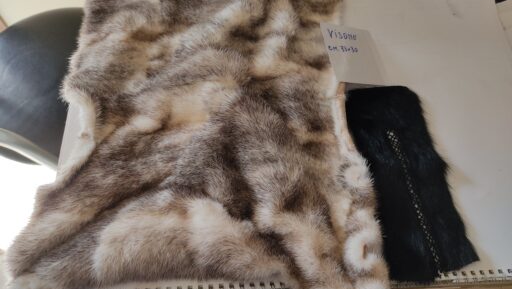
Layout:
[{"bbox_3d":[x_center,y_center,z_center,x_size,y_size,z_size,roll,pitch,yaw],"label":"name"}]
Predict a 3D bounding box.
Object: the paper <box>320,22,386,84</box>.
[{"bbox_3d":[0.102,-0.094,0.403,0.064,0.004,0.071,-1,67,-22],"label":"paper"}]

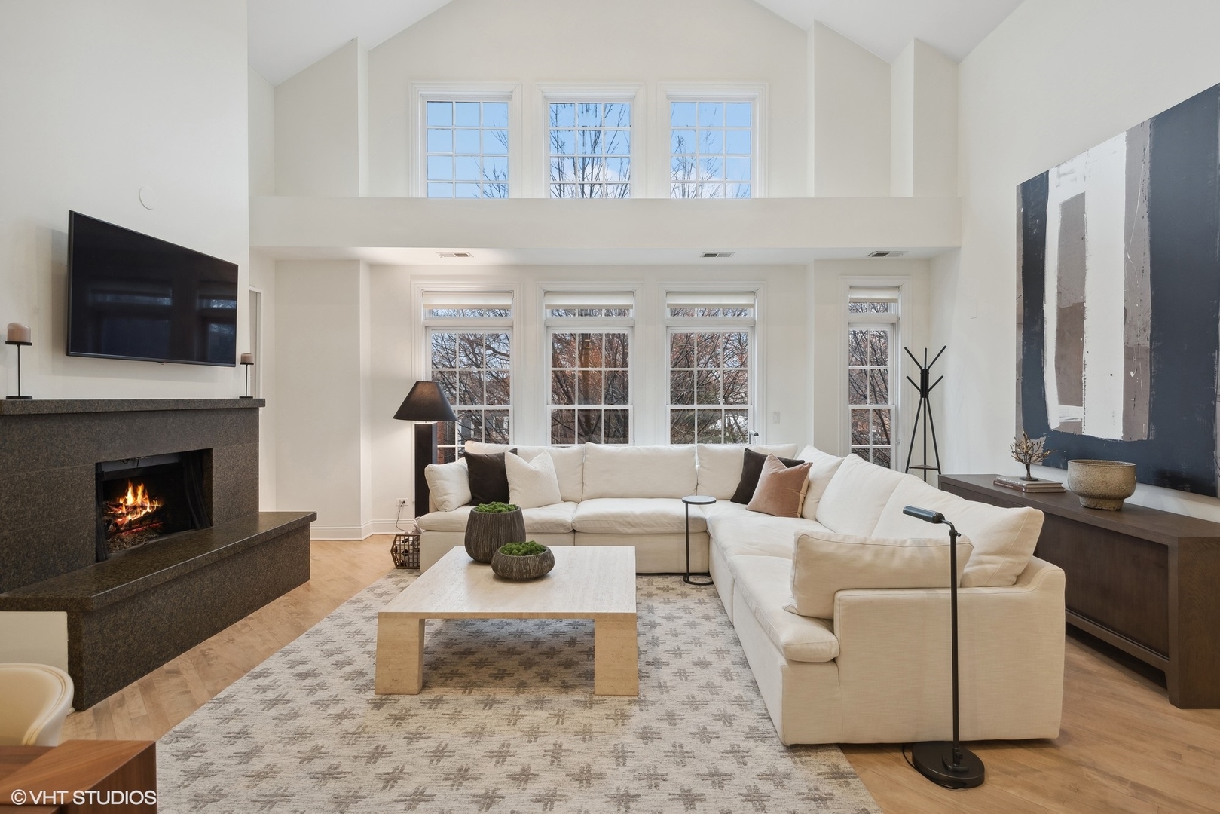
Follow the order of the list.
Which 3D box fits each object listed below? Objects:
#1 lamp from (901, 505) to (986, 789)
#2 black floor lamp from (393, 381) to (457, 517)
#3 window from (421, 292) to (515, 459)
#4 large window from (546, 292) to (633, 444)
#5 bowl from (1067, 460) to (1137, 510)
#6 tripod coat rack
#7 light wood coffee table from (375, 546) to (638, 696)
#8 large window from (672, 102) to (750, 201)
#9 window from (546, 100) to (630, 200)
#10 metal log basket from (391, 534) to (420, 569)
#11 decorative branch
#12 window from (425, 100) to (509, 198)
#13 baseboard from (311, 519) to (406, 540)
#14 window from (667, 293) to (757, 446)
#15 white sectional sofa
[{"bbox_3d":[1.206,0.838,2.102,0.220,0.904,0.283,0,1,-24],"label":"lamp"},{"bbox_3d":[-1.656,0.523,5.162,0.571,1.514,0.571,0,1,1],"label":"black floor lamp"},{"bbox_3d":[-1.429,-0.173,5.798,0.911,1.956,0.139,0,1,1],"label":"window"},{"bbox_3d":[-0.206,-0.173,5.798,0.882,1.956,0.139,0,1,1],"label":"large window"},{"bbox_3d":[2.754,0.439,3.236,0.288,0.243,0.288,0,1,1],"label":"bowl"},{"bbox_3d":[2.701,0.378,4.964,0.516,1.812,0.476,0,1,1],"label":"tripod coat rack"},{"bbox_3d":[-0.453,1.125,3.241,1.211,0.377,1.211,0,1,1],"label":"light wood coffee table"},{"bbox_3d":[1.003,-2.512,5.719,0.832,1.069,0.098,0,1,0],"label":"large window"},{"bbox_3d":[-0.199,-2.512,5.719,0.832,1.069,0.098,0,1,0],"label":"window"},{"bbox_3d":[-1.564,1.134,4.614,0.283,0.271,0.225,0,1,0],"label":"metal log basket"},{"bbox_3d":[2.860,0.330,3.910,0.264,0.332,0.196,0,1,0],"label":"decorative branch"},{"bbox_3d":[-1.419,-2.512,5.719,0.851,1.069,0.098,0,1,0],"label":"window"},{"bbox_3d":[-2.415,1.185,5.524,0.831,0.147,0.274,0,1,0],"label":"baseboard"},{"bbox_3d":[1.012,-0.173,5.798,0.901,1.956,0.139,0,1,1],"label":"window"},{"bbox_3d":[0.179,0.841,3.901,3.316,0.923,3.276,0,1,1],"label":"white sectional sofa"}]

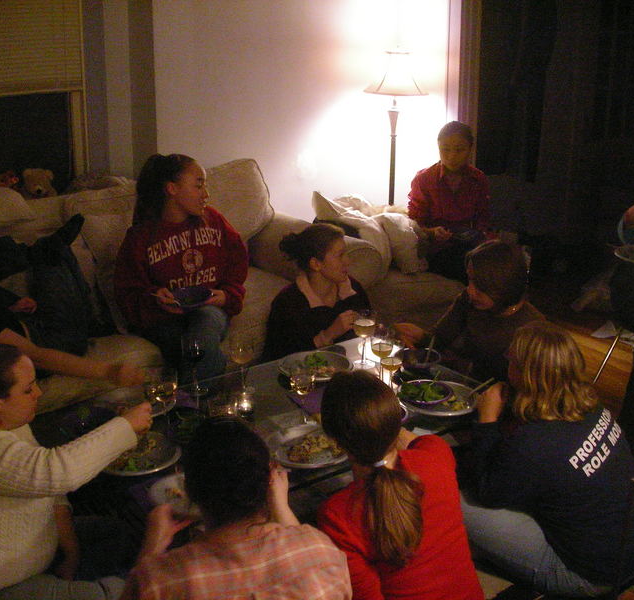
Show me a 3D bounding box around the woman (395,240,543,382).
[{"bbox_3d":[0.561,0.205,3.266,0.490,0.820,0.660,15,23,41],"label":"woman"}]

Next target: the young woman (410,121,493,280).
[{"bbox_3d":[0.627,-0.473,4.229,0.470,0.770,0.580,0,17,3],"label":"young woman"}]

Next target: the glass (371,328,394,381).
[{"bbox_3d":[0.216,0.192,2.917,0.076,0.195,0.076,0,17,0],"label":"glass"}]

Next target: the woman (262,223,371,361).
[{"bbox_3d":[0.031,0.148,3.414,0.460,0.850,0.560,-11,20,-30],"label":"woman"}]

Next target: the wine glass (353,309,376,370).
[{"bbox_3d":[0.168,0.137,3.096,0.076,0.195,0.076,0,17,0],"label":"wine glass"}]

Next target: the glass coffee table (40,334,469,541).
[{"bbox_3d":[-0.094,0.558,2.797,1.302,0.430,0.778,-13,21,-35],"label":"glass coffee table"}]

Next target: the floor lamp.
[{"bbox_3d":[0.420,-0.651,4.948,0.350,1.470,0.350,0,17,0],"label":"floor lamp"}]

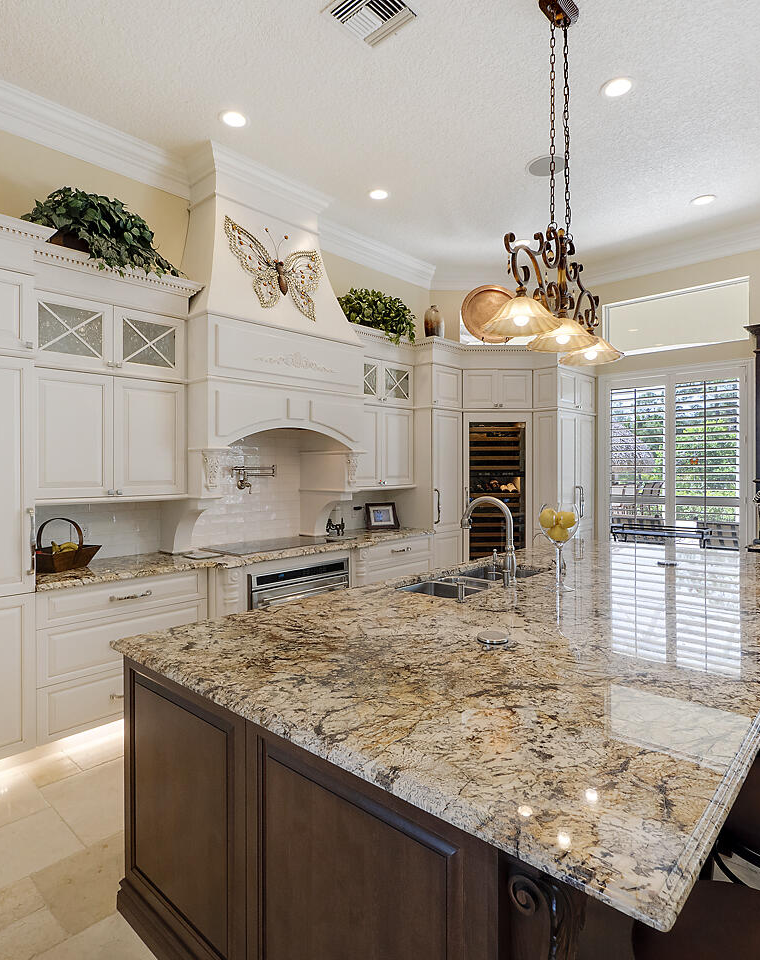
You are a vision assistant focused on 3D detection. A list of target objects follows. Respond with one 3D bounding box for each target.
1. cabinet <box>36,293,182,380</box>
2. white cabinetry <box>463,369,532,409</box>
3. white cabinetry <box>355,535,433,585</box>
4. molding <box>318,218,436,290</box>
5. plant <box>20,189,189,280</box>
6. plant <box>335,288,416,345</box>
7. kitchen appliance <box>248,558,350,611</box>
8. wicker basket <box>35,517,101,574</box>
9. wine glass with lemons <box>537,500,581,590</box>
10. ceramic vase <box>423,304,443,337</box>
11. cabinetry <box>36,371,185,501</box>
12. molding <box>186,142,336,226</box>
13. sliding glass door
[{"bbox_3d":[-1.705,-0.835,3.202,0.330,0.440,0.870,1,1,45],"label":"cabinet"},{"bbox_3d":[1.154,-0.888,5.320,0.690,0.390,0.500,0,1,-1],"label":"white cabinetry"},{"bbox_3d":[-0.046,0.961,4.784,0.580,0.860,0.950,1,2,45],"label":"white cabinetry"},{"bbox_3d":[0.000,-2.415,5.620,0.180,0.190,1.880,1,1,45],"label":"molding"},{"bbox_3d":[-1.644,-1.444,3.139,0.420,0.460,0.870,1,2,45],"label":"plant"},{"bbox_3d":[-0.053,-1.479,4.737,0.420,0.460,0.840,1,2,45],"label":"plant"},{"bbox_3d":[-0.730,0.945,3.710,0.580,0.710,0.790,1,1,45],"label":"kitchen appliance"},{"bbox_3d":[-1.830,0.352,2.935,0.250,0.280,0.340,0,1,13],"label":"wicker basket"},{"bbox_3d":[0.863,0.319,2.483,0.188,0.410,0.188,0,1,0],"label":"wine glass with lemons"},{"bbox_3d":[0.510,-1.516,5.033,0.190,0.360,0.190,0,1,0],"label":"ceramic vase"},{"bbox_3d":[-1.696,-0.268,3.214,0.360,0.730,0.860,1,2,45],"label":"cabinetry"},{"bbox_3d":[-0.896,-2.084,3.905,0.450,0.270,1.050,1,1,45],"label":"molding"},{"bbox_3d":[3.060,0.182,5.430,1.420,2.600,0.120,1,1,41],"label":"sliding glass door"}]

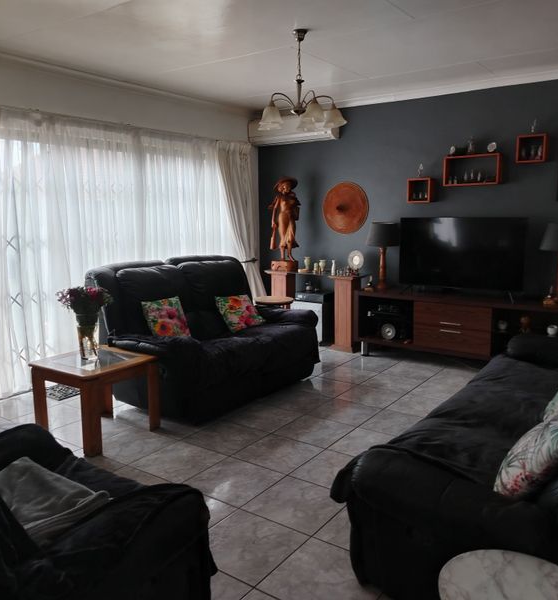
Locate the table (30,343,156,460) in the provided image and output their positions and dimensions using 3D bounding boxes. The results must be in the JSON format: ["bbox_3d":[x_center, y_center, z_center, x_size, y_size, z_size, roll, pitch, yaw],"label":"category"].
[{"bbox_3d":[-1.152,0.621,3.527,0.551,0.484,0.559,6,11,35],"label":"table"}]

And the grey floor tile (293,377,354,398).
[{"bbox_3d":[0.367,0.698,4.441,0.399,0.010,0.399,6,11,35],"label":"grey floor tile"}]

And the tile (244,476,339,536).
[{"bbox_3d":[0.095,0.995,2.701,0.400,0.010,0.400,6,11,35],"label":"tile"}]

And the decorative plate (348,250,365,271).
[{"bbox_3d":[0.803,-0.408,5.759,0.200,0.200,0.035,6,11,35],"label":"decorative plate"}]

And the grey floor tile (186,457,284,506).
[{"bbox_3d":[-0.233,0.961,2.931,0.400,0.010,0.400,6,11,35],"label":"grey floor tile"}]

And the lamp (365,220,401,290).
[{"bbox_3d":[1.036,-0.440,5.491,0.339,0.641,0.339,6,11,35],"label":"lamp"}]

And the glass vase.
[{"bbox_3d":[-1.206,0.229,3.498,0.145,0.288,0.145,6,11,35],"label":"glass vase"}]

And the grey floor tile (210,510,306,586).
[{"bbox_3d":[-0.138,1.050,2.378,0.400,0.010,0.400,6,11,35],"label":"grey floor tile"}]

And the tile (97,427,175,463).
[{"bbox_3d":[-0.889,0.891,3.391,0.400,0.010,0.400,6,11,35],"label":"tile"}]

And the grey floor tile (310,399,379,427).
[{"bbox_3d":[0.462,0.788,3.886,0.399,0.010,0.399,6,11,35],"label":"grey floor tile"}]

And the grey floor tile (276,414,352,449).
[{"bbox_3d":[0.236,0.856,3.613,0.403,0.010,0.403,6,11,35],"label":"grey floor tile"}]

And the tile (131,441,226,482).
[{"bbox_3d":[-0.569,0.932,3.191,0.403,0.010,0.403,6,11,35],"label":"tile"}]

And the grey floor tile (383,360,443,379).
[{"bbox_3d":[1.163,0.629,4.870,0.400,0.010,0.400,6,11,35],"label":"grey floor tile"}]

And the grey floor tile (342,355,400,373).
[{"bbox_3d":[0.835,0.595,5.100,0.400,0.010,0.400,6,11,35],"label":"grey floor tile"}]

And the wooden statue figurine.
[{"bbox_3d":[0.062,-0.846,6.193,0.320,1.040,0.240,2,10,17],"label":"wooden statue figurine"}]

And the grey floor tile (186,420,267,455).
[{"bbox_3d":[-0.333,0.877,3.519,0.403,0.010,0.403,6,11,35],"label":"grey floor tile"}]

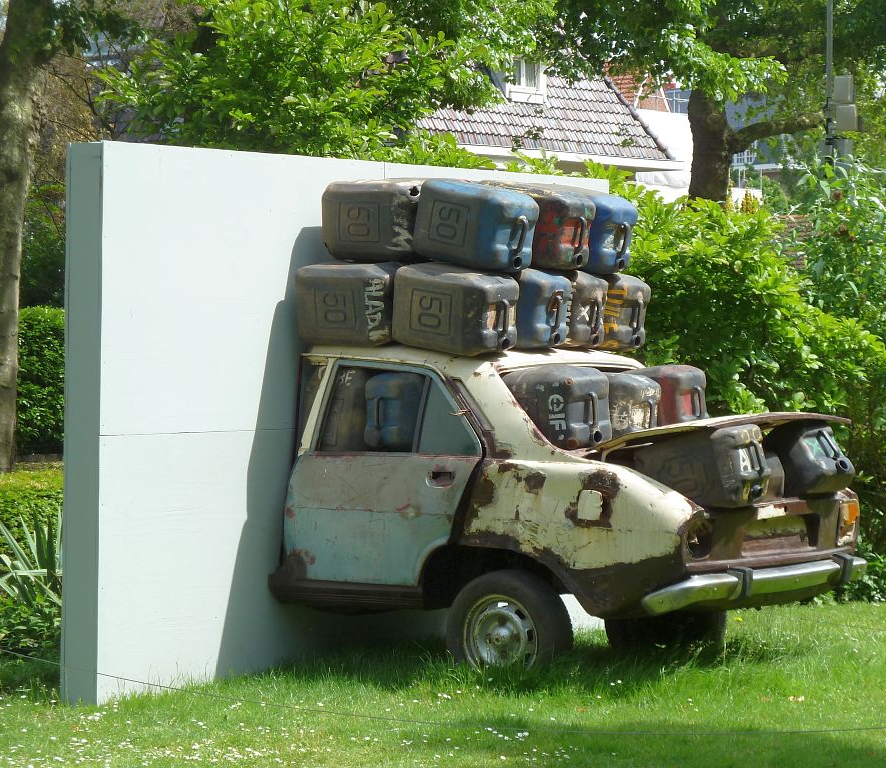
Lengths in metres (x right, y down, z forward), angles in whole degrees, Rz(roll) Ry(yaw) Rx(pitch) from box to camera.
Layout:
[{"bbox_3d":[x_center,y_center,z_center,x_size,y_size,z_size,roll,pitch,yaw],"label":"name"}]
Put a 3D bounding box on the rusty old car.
[{"bbox_3d":[0.603,0.612,15.240,2.260,1.530,1.690,1,1,35],"label":"rusty old car"}]

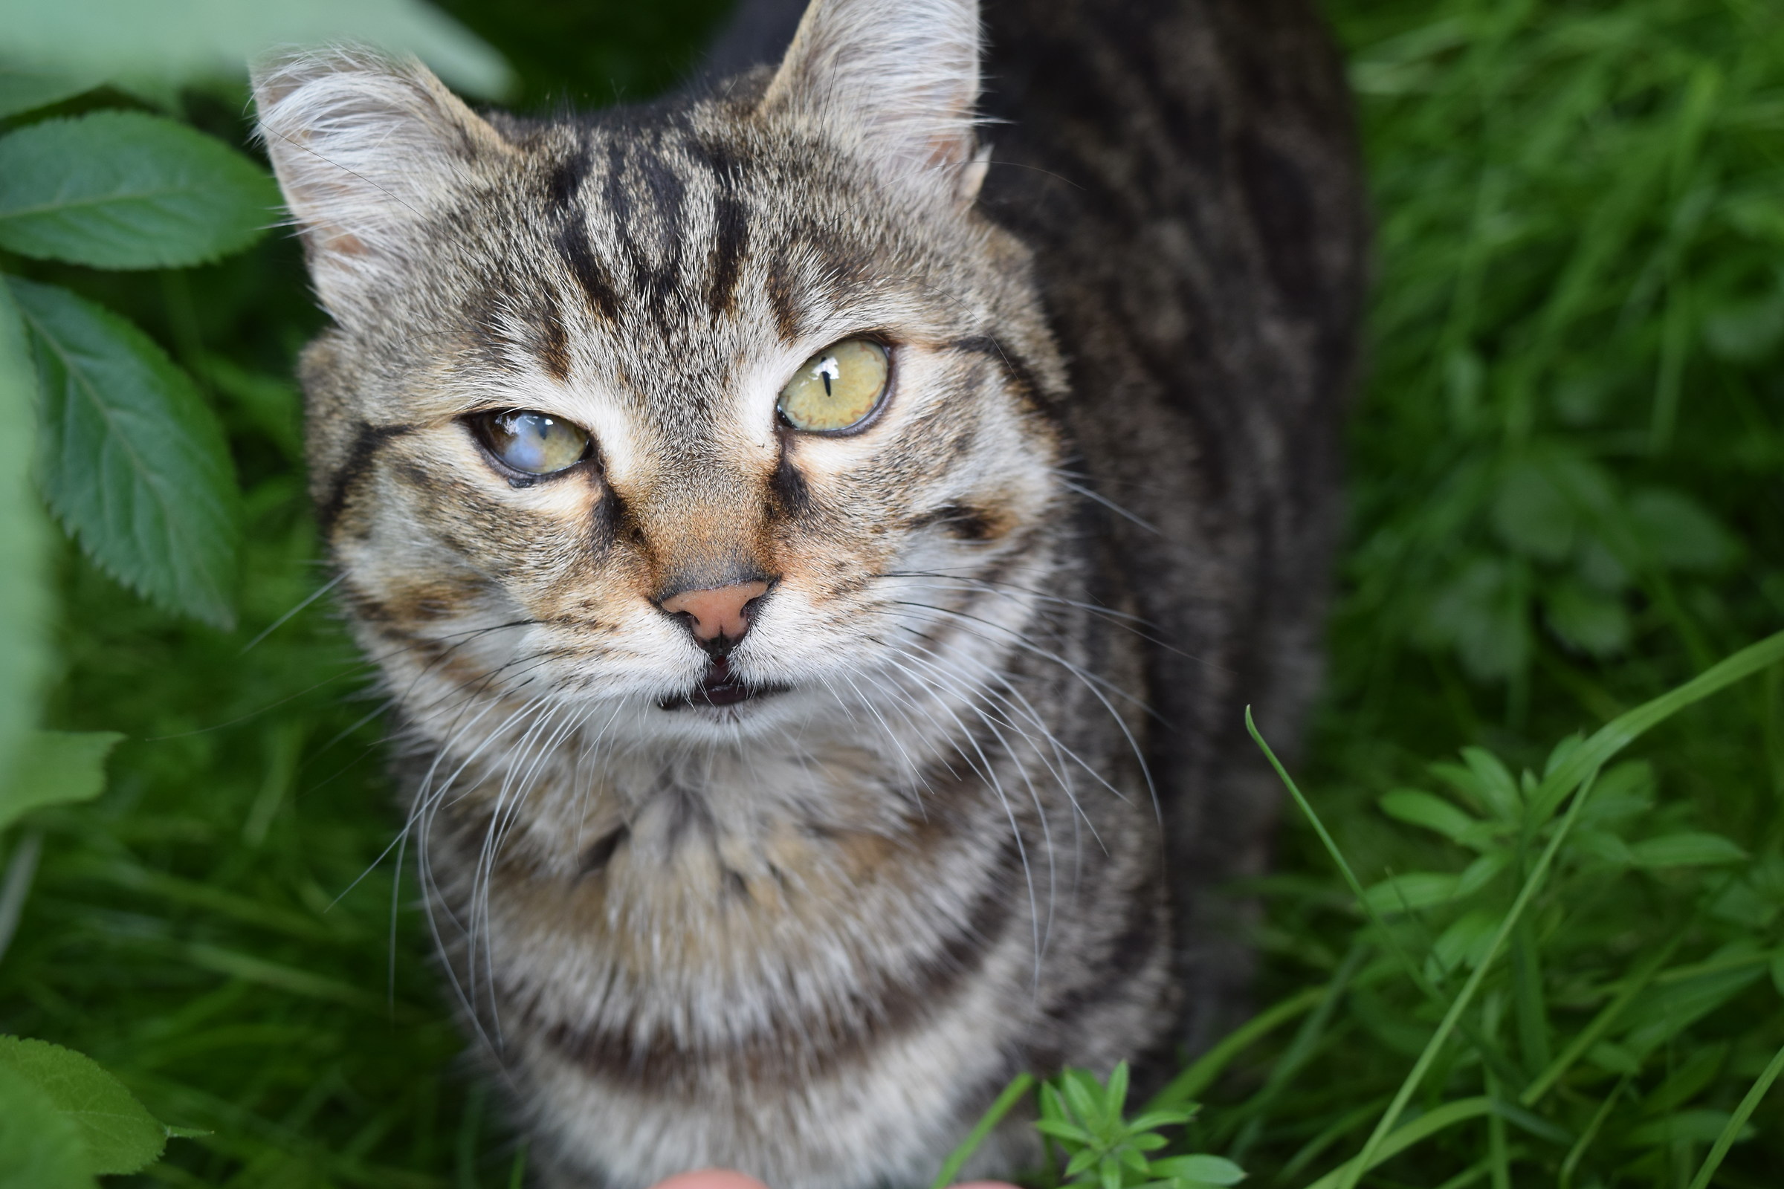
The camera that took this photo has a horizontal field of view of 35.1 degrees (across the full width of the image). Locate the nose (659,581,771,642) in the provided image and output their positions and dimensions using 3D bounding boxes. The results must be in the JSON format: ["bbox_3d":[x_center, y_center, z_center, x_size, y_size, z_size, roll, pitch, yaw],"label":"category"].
[{"bbox_3d":[-0.026,0.002,0.411,0.017,0.009,0.010,-11,9,0],"label":"nose"}]

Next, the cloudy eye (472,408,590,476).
[{"bbox_3d":[-0.055,-0.023,0.434,0.018,0.011,0.010,-10,6,9],"label":"cloudy eye"}]

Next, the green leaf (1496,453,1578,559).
[{"bbox_3d":[0.153,-0.021,0.670,0.022,0.006,0.028,-20,54,-15],"label":"green leaf"}]

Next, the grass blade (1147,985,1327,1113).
[{"bbox_3d":[0.062,0.082,0.510,0.043,0.008,0.007,-40,49,-12],"label":"grass blade"}]

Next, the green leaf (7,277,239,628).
[{"bbox_3d":[-0.134,-0.025,0.490,0.034,0.074,0.012,-34,9,-11],"label":"green leaf"}]

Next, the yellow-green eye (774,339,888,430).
[{"bbox_3d":[-0.009,-0.032,0.434,0.018,0.015,0.011,-11,6,-6],"label":"yellow-green eye"}]

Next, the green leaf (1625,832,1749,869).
[{"bbox_3d":[0.145,0.047,0.515,0.022,0.004,0.006,3,51,-1],"label":"green leaf"}]

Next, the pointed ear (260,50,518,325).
[{"bbox_3d":[-0.084,-0.067,0.456,0.040,0.024,0.045,-30,78,21],"label":"pointed ear"}]

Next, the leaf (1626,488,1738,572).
[{"bbox_3d":[0.187,-0.015,0.670,0.028,0.006,0.022,23,55,17],"label":"leaf"}]

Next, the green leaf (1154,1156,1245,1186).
[{"bbox_3d":[0.047,0.090,0.440,0.015,0.003,0.005,9,60,2],"label":"green leaf"}]

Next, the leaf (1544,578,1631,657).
[{"bbox_3d":[0.164,0.006,0.665,0.022,0.006,0.024,-15,53,-11],"label":"leaf"}]

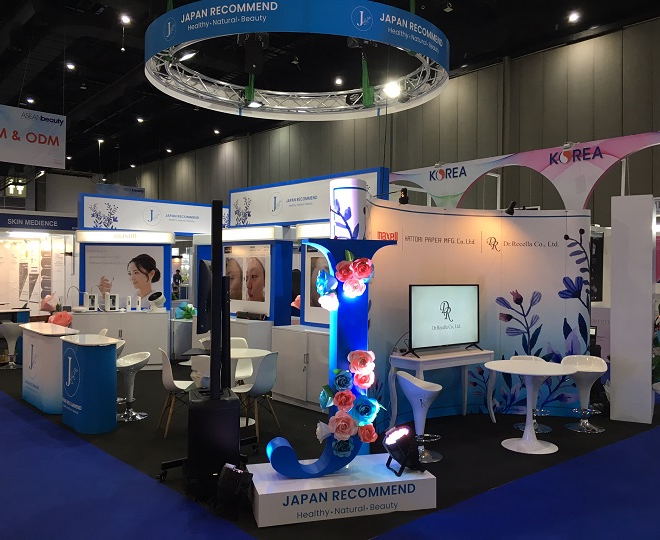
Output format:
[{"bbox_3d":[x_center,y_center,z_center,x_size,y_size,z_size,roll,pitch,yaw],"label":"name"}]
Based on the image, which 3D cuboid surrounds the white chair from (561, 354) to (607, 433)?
[{"bbox_3d":[2.595,1.250,6.152,0.455,0.725,0.430,0,0,-1],"label":"white chair"}]

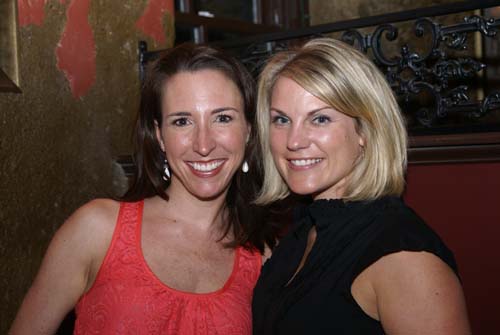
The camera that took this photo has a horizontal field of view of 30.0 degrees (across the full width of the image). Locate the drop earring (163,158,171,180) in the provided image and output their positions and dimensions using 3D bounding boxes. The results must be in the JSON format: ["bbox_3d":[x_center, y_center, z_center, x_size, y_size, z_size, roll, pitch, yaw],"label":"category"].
[{"bbox_3d":[-0.132,0.004,1.480,0.012,0.035,0.010,0,0,-3],"label":"drop earring"}]

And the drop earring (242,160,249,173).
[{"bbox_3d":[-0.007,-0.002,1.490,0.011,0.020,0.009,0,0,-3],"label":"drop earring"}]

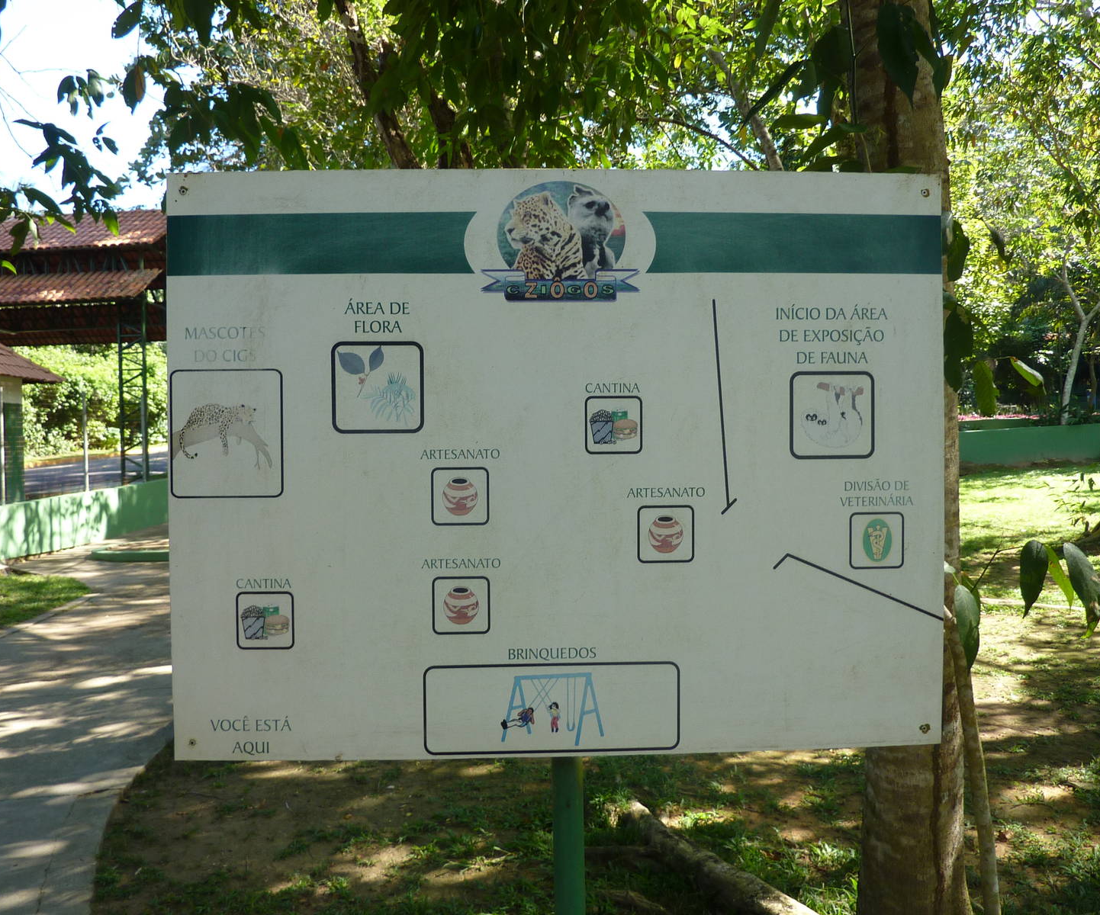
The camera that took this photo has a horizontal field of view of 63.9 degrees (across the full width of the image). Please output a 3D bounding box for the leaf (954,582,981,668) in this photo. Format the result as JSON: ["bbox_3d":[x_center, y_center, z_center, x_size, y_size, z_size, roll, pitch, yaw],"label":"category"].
[{"bbox_3d":[0.994,0.402,2.100,0.060,0.200,0.035,-5,2,17],"label":"leaf"}]

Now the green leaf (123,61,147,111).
[{"bbox_3d":[-1.365,-1.216,2.900,0.075,0.165,0.035,5,2,-12],"label":"green leaf"}]

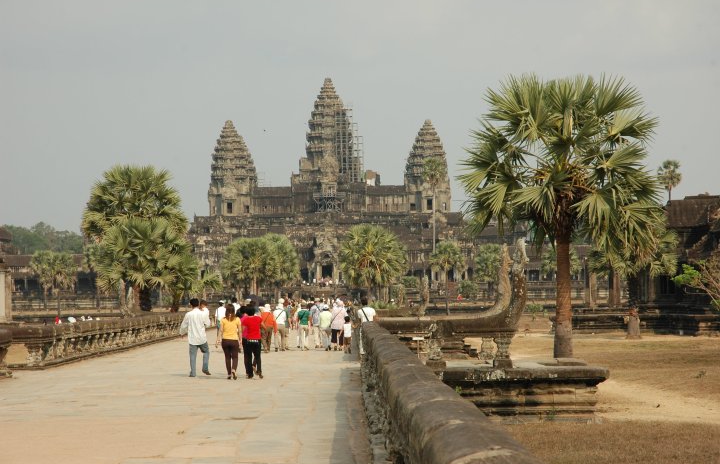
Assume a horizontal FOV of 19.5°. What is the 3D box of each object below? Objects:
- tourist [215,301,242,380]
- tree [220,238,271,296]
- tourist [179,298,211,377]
[{"bbox_3d":[-2.806,2.342,44.800,0.530,1.610,0.400,0,-2,0],"label":"tourist"},{"bbox_3d":[-14.387,5.805,265.000,6.300,10.470,6.300,0,-2,0],"label":"tree"},{"bbox_3d":[-3.604,2.317,46.000,0.660,1.720,0.520,-1,-2,5],"label":"tourist"}]

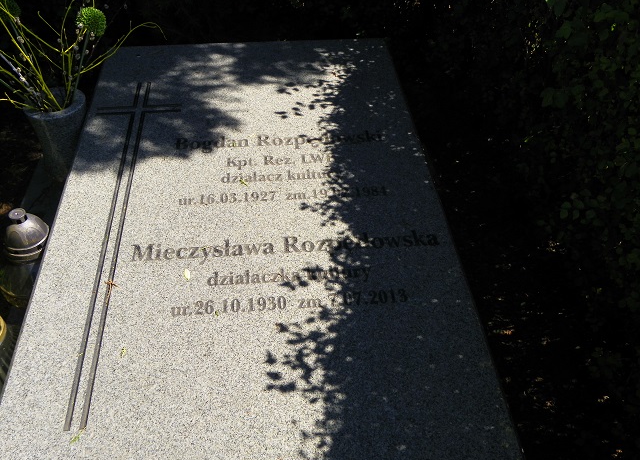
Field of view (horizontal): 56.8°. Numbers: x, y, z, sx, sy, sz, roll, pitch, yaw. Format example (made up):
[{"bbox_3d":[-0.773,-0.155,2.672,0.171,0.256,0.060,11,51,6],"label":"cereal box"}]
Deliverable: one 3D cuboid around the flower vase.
[{"bbox_3d":[-0.774,-0.283,1.782,0.173,0.235,0.173,-1,45,-7],"label":"flower vase"}]

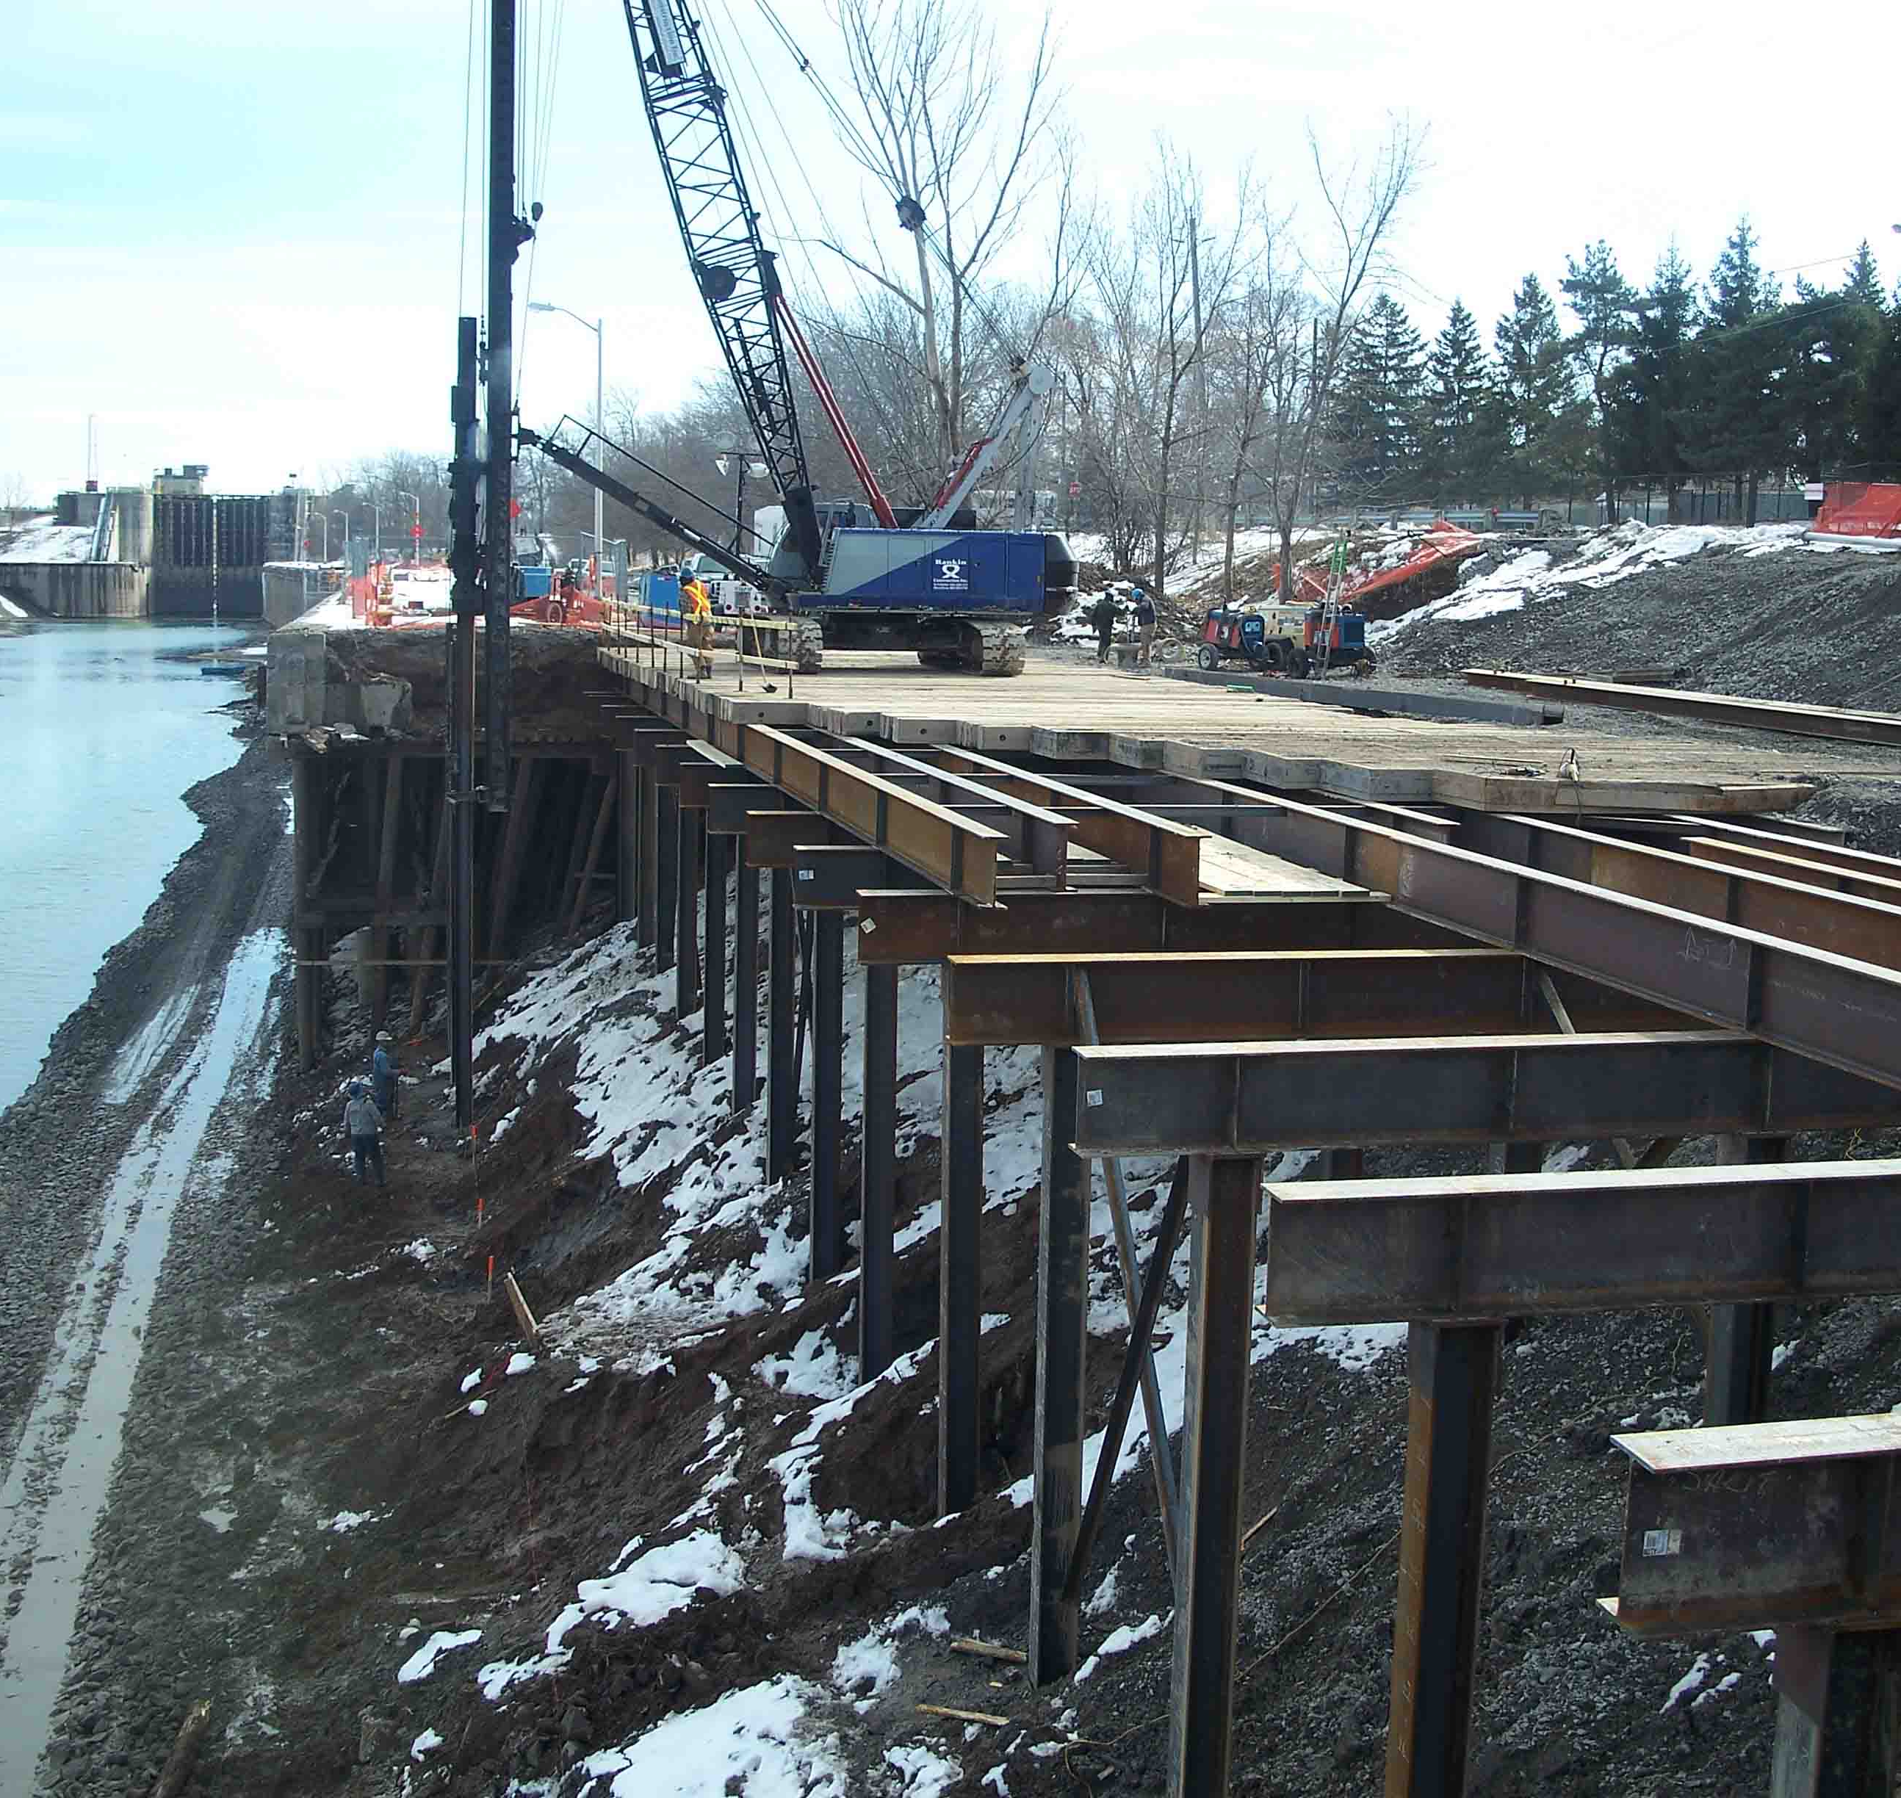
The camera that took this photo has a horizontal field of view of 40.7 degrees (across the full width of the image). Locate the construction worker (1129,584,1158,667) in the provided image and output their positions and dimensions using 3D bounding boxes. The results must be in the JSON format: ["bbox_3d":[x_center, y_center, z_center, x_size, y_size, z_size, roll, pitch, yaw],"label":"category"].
[{"bbox_3d":[4.003,-5.640,53.200,0.500,1.670,0.500,1,8,-6],"label":"construction worker"}]

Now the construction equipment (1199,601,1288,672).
[{"bbox_3d":[5.972,-5.382,52.600,1.200,1.347,1.500,-5,10,-39],"label":"construction equipment"}]

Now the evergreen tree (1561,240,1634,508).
[{"bbox_3d":[26.245,-20.992,104.000,3.000,10.919,3.000,4,8,14],"label":"evergreen tree"}]

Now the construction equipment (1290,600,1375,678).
[{"bbox_3d":[7.569,-5.158,50.800,1.250,1.454,1.300,-4,10,-34],"label":"construction equipment"}]

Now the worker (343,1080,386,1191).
[{"bbox_3d":[-9.491,3.827,41.500,0.600,1.713,0.420,3,8,8],"label":"worker"}]

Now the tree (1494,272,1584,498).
[{"bbox_3d":[24.735,-21.257,108.000,3.600,9.780,3.600,3,8,13],"label":"tree"}]

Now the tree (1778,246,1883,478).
[{"bbox_3d":[30.898,-18.308,90.000,3.700,8.722,3.700,5,9,21],"label":"tree"}]

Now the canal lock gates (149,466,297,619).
[{"bbox_3d":[-150.800,-70.604,525.000,26.000,26.500,5.500,0,8,-10],"label":"canal lock gates"}]

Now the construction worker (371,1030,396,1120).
[{"bbox_3d":[-10.721,3.401,48.500,0.450,1.734,0.500,1,8,-6],"label":"construction worker"}]

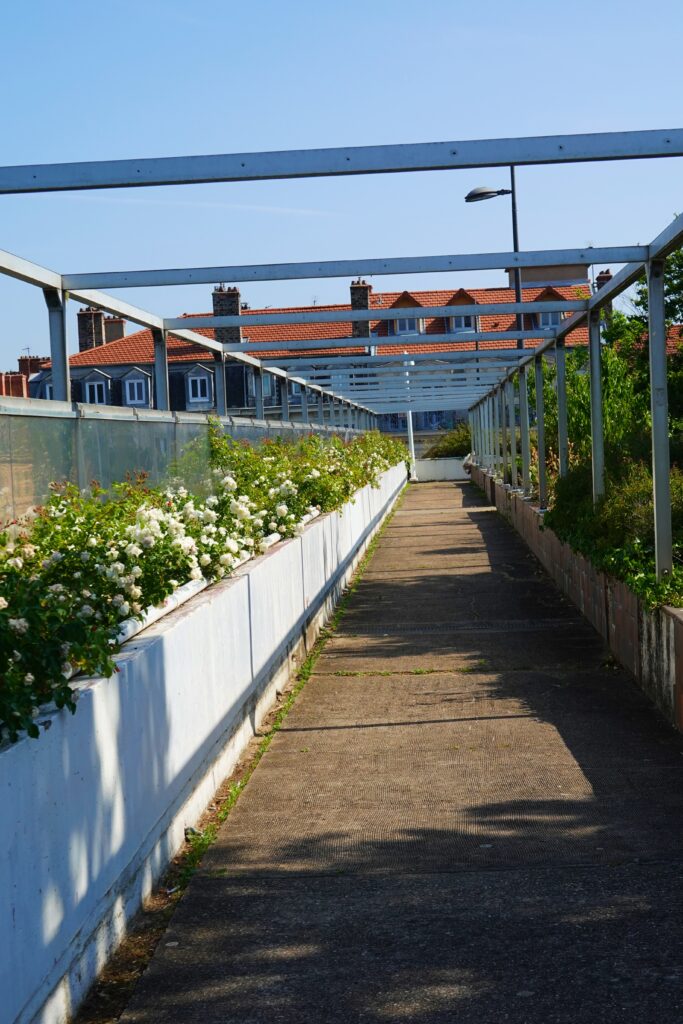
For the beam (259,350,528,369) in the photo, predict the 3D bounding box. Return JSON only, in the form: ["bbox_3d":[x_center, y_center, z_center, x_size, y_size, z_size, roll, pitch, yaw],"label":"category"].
[{"bbox_3d":[0.658,-1.822,19.576,3.232,0.080,0.075,-2,2,3],"label":"beam"}]

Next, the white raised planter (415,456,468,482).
[{"bbox_3d":[3.569,-1.508,58.882,2.170,0.780,0.850,-2,2,3],"label":"white raised planter"}]

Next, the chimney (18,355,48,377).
[{"bbox_3d":[-19.569,-9.260,105.000,2.000,1.550,0.900,-2,2,3],"label":"chimney"}]

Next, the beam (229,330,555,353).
[{"bbox_3d":[0.459,-1.662,16.085,3.232,0.080,0.075,-2,2,3],"label":"beam"}]

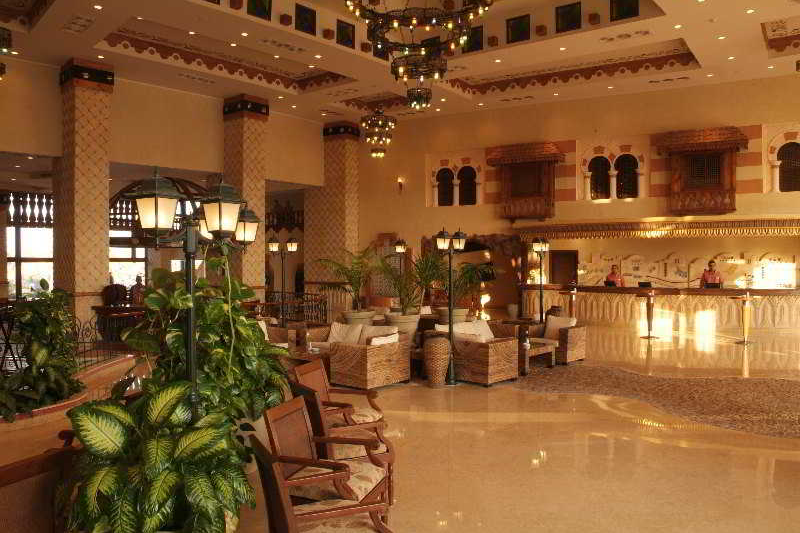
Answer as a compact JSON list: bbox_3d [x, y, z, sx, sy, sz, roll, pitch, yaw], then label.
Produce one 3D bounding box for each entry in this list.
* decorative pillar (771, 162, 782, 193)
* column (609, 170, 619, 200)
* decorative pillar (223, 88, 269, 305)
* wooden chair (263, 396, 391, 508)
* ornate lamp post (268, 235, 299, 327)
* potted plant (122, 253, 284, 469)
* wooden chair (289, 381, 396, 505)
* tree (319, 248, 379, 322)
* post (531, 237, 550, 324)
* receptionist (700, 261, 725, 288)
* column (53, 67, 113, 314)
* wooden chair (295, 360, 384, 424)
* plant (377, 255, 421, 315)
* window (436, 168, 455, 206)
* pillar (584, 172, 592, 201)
[{"bbox_3d":[9.568,-2.288,15.268,0.260,0.810,0.240,1,1,27],"label":"decorative pillar"},{"bbox_3d":[5.813,-2.233,16.350,0.250,0.820,0.250,0,1,29],"label":"column"},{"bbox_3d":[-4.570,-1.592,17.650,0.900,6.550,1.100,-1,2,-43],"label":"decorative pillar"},{"bbox_3d":[-0.513,1.472,4.240,0.720,0.940,0.610,1,1,23],"label":"wooden chair"},{"bbox_3d":[-2.342,0.559,12.041,0.624,2.359,0.273,0,1,-30],"label":"ornate lamp post"},{"bbox_3d":[-1.289,0.786,4.000,0.980,1.700,0.920,0,1,-17],"label":"potted plant"},{"bbox_3d":[-0.493,1.456,5.000,0.680,0.940,0.610,-1,1,-29],"label":"wooden chair"},{"bbox_3d":[-0.739,0.611,10.200,1.100,1.850,1.100,0,1,0],"label":"tree"},{"bbox_3d":[2.803,0.584,11.895,0.292,2.321,0.585,0,1,31],"label":"post"},{"bbox_3d":[7.910,0.709,15.200,0.500,1.720,0.320,0,1,27],"label":"receptionist"},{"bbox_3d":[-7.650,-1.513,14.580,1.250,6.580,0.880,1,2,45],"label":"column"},{"bbox_3d":[-0.501,1.205,4.700,0.680,0.900,0.600,0,1,20],"label":"wooden chair"},{"bbox_3d":[-0.029,0.370,11.700,0.897,1.190,0.877,0,1,0],"label":"plant"},{"bbox_3d":[1.421,-2.498,18.750,0.620,1.200,0.200,0,1,29],"label":"window"},{"bbox_3d":[5.459,-2.317,17.392,0.250,0.820,0.230,1,1,27],"label":"pillar"}]

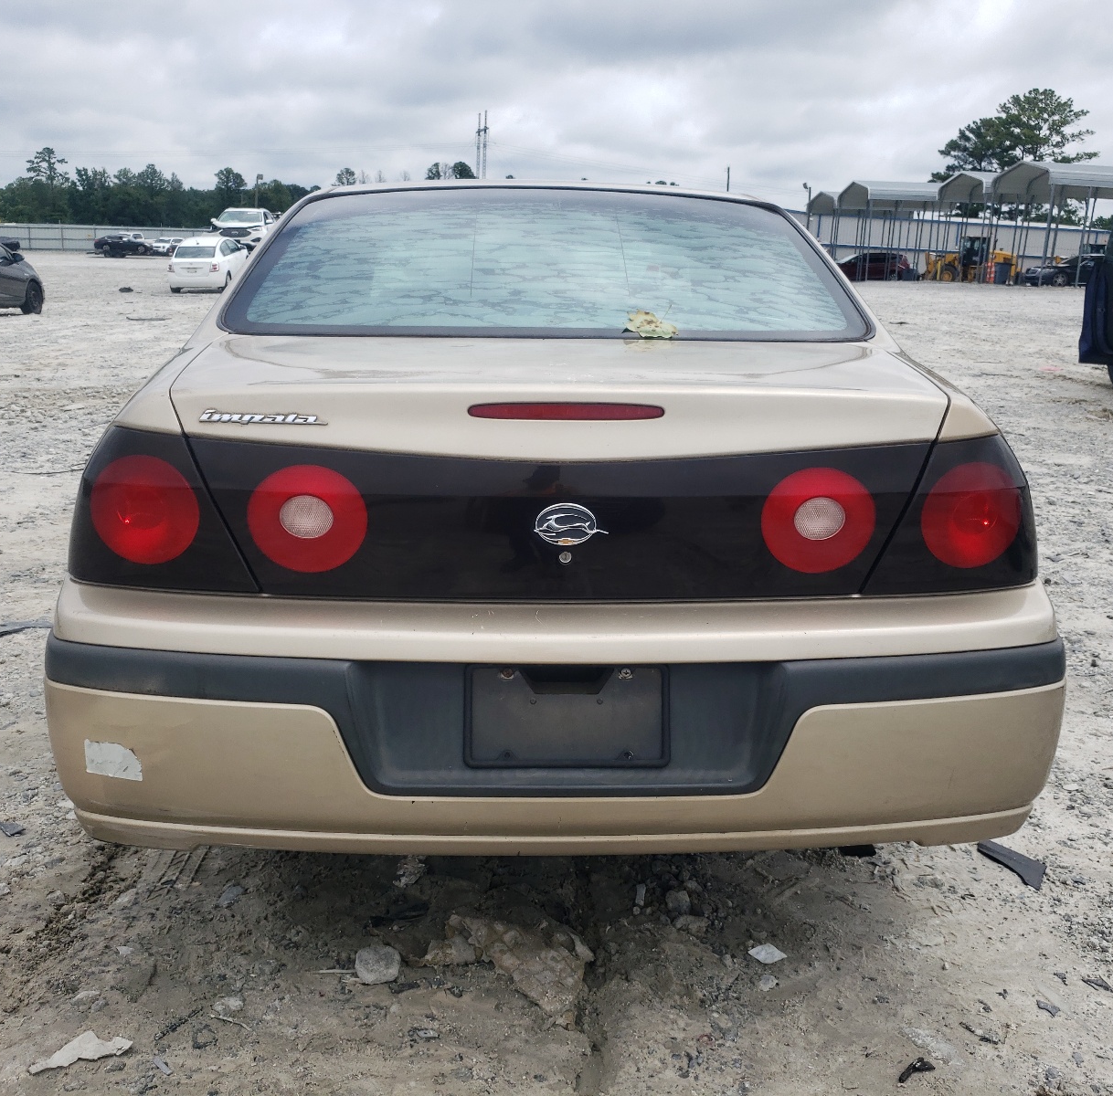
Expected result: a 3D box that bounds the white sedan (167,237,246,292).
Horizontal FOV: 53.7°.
[{"bbox_3d":[-10.950,-8.830,34.300,1.770,1.500,4.500,-1,18,-4],"label":"white sedan"}]

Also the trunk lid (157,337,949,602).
[{"bbox_3d":[0.000,-0.176,1.970,1.320,0.390,0.620,-1,15,-3],"label":"trunk lid"}]

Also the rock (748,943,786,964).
[{"bbox_3d":[0.363,0.700,1.898,0.067,0.025,0.045,1,15,0],"label":"rock"}]

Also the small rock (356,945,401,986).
[{"bbox_3d":[-0.293,0.693,1.820,0.077,0.052,0.065,1,15,0],"label":"small rock"}]

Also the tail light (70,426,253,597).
[{"bbox_3d":[-0.655,-0.062,1.800,0.400,0.250,0.230,2,15,5],"label":"tail light"}]

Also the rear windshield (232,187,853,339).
[{"bbox_3d":[-0.028,-0.634,2.388,1.320,0.140,0.710,-1,42,-3],"label":"rear windshield"}]

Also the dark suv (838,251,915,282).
[{"bbox_3d":[18.200,-16.400,64.300,4.800,1.720,1.880,-1,15,-5],"label":"dark suv"}]

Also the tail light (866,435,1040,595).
[{"bbox_3d":[0.675,-0.064,1.875,0.390,0.250,0.230,-3,15,-12],"label":"tail light"}]

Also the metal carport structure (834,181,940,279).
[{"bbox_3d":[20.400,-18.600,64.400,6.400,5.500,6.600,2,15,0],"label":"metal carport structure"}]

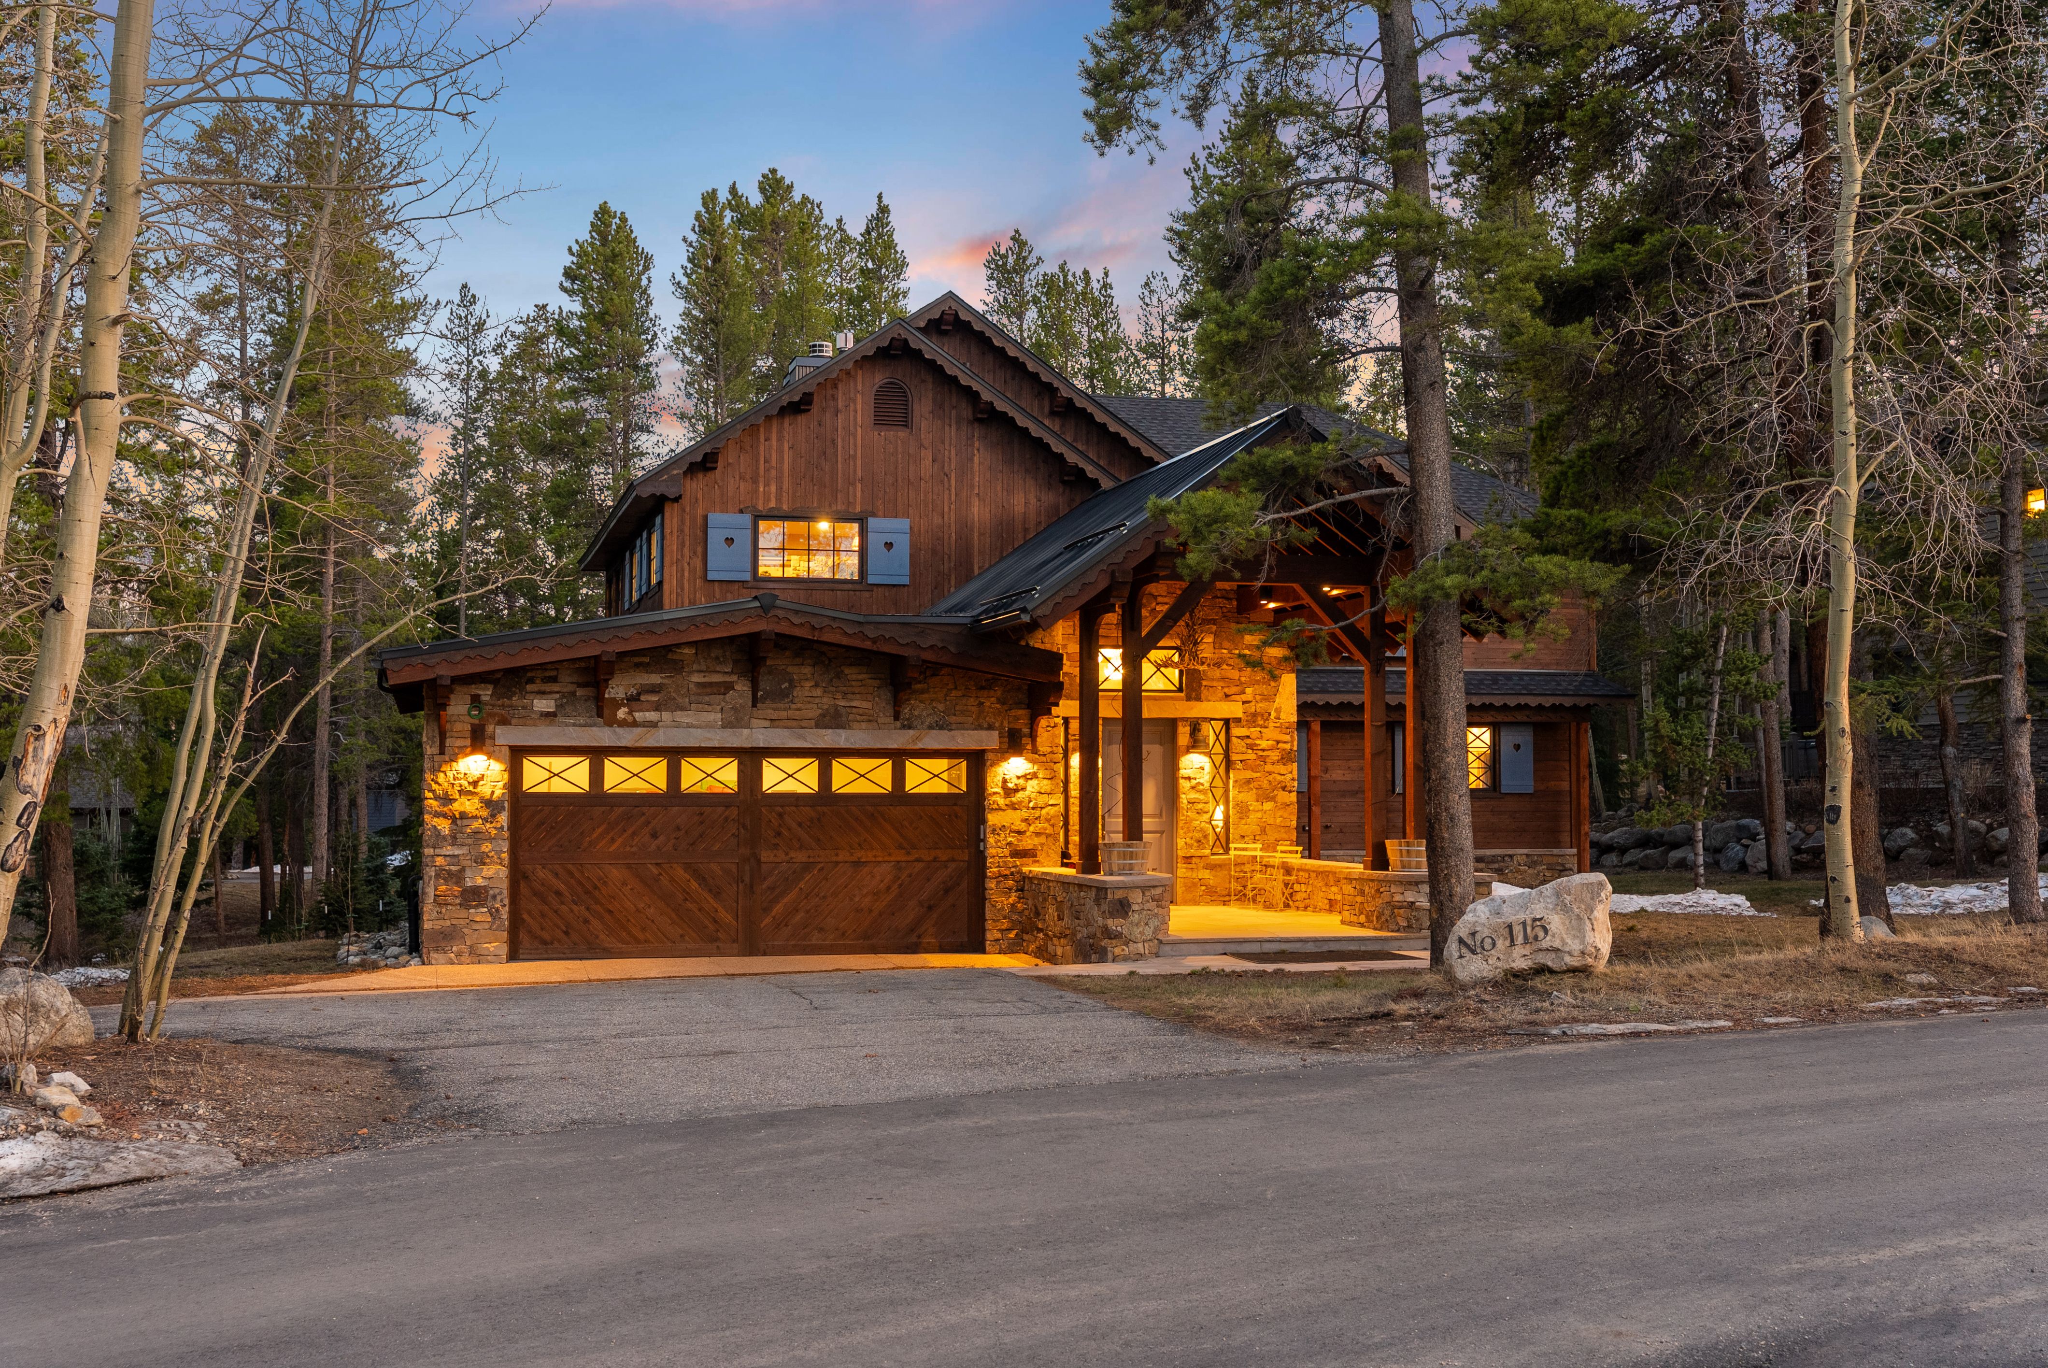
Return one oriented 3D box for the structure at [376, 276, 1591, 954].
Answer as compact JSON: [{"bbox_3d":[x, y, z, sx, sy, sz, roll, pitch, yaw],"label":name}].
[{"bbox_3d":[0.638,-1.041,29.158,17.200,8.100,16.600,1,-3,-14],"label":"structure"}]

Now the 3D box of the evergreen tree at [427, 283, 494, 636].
[{"bbox_3d":[-10.163,-1.868,40.118,1.450,10.800,1.450,0,-2,0],"label":"evergreen tree"}]

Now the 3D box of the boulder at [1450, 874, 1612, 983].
[{"bbox_3d":[4.230,1.982,18.532,1.280,0.890,0.750,0,-2,0],"label":"boulder"}]

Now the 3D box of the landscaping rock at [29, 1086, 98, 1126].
[{"bbox_3d":[-4.454,1.944,10.226,0.280,0.165,0.210,0,-2,0],"label":"landscaping rock"}]

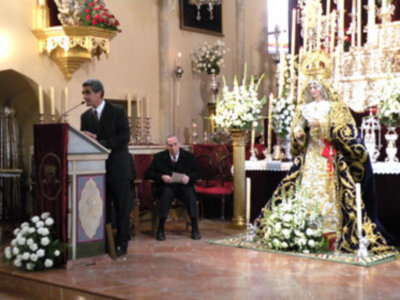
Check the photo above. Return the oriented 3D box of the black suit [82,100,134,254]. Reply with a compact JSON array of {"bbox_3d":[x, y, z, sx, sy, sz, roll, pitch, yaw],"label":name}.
[{"bbox_3d":[-0.900,0.250,6.430,0.480,1.470,0.540,0,0,-41],"label":"black suit"}]

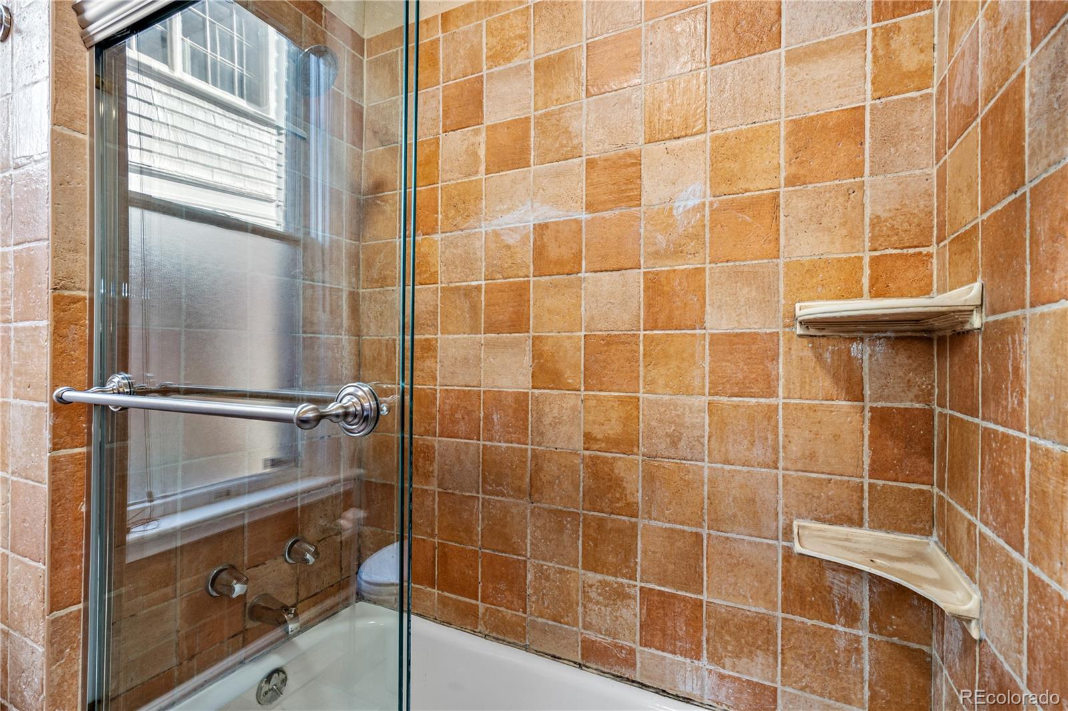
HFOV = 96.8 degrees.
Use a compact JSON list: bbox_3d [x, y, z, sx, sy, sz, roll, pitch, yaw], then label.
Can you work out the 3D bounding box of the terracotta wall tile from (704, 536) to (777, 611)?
[{"bbox_3d":[0.468,0.486,1.074,0.147,0.144,0.012,0,-1,26],"label":"terracotta wall tile"}]

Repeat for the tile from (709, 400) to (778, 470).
[{"bbox_3d":[0.466,0.174,1.060,0.145,0.147,0.011,0,0,26],"label":"tile"}]

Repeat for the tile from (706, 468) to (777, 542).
[{"bbox_3d":[0.467,0.330,1.063,0.144,0.145,0.012,0,0,26],"label":"tile"}]

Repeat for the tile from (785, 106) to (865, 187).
[{"bbox_3d":[0.610,-0.435,0.998,0.144,0.143,0.012,0,0,26],"label":"tile"}]

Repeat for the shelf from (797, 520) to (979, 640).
[{"bbox_3d":[0.612,0.387,0.862,0.237,0.079,0.228,0,0,26],"label":"shelf"}]

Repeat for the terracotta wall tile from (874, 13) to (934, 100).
[{"bbox_3d":[0.728,-0.586,0.941,0.100,0.143,0.012,0,0,26],"label":"terracotta wall tile"}]

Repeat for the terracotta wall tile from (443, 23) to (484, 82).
[{"bbox_3d":[-0.210,-0.905,1.425,0.146,0.143,0.012,0,-1,26],"label":"terracotta wall tile"}]

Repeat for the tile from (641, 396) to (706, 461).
[{"bbox_3d":[0.330,0.171,1.127,0.147,0.144,0.012,0,-1,26],"label":"tile"}]

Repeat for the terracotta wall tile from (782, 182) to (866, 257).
[{"bbox_3d":[0.614,-0.287,1.012,0.148,0.145,0.012,0,-1,26],"label":"terracotta wall tile"}]

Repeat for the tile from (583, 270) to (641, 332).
[{"bbox_3d":[0.197,-0.133,1.197,0.144,0.145,0.011,0,0,26],"label":"tile"}]

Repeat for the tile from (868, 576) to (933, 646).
[{"bbox_3d":[0.717,0.483,0.933,0.103,0.147,0.011,0,0,26],"label":"tile"}]

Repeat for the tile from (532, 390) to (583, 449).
[{"bbox_3d":[0.059,0.174,1.265,0.142,0.146,0.012,0,0,26],"label":"tile"}]

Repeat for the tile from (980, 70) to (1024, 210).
[{"bbox_3d":[0.647,-0.285,0.647,0.012,0.144,0.138,0,0,26],"label":"tile"}]

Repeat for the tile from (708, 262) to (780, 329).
[{"bbox_3d":[0.470,-0.132,1.065,0.144,0.144,0.012,0,0,26],"label":"tile"}]

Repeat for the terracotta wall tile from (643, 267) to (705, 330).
[{"bbox_3d":[0.337,-0.134,1.146,0.145,0.145,0.012,0,-1,26],"label":"terracotta wall tile"}]

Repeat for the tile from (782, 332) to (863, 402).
[{"bbox_3d":[0.608,0.022,1.001,0.147,0.147,0.010,0,0,26],"label":"tile"}]

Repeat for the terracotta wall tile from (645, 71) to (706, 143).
[{"bbox_3d":[0.337,-0.587,1.133,0.144,0.143,0.012,0,-1,26],"label":"terracotta wall tile"}]

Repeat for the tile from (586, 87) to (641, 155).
[{"bbox_3d":[0.201,-0.588,1.199,0.144,0.144,0.011,0,0,26],"label":"tile"}]

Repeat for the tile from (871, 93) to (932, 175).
[{"bbox_3d":[0.725,-0.434,0.939,0.098,0.144,0.012,0,-1,26],"label":"tile"}]

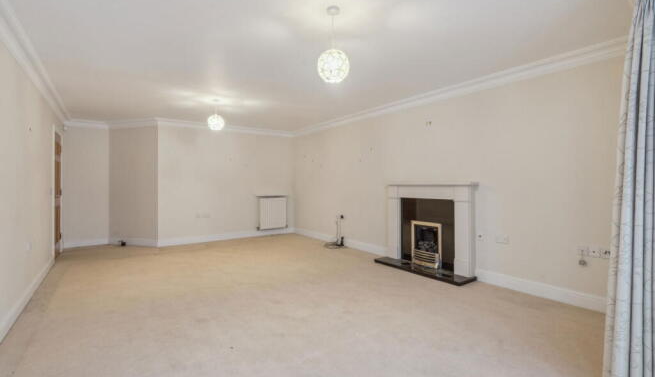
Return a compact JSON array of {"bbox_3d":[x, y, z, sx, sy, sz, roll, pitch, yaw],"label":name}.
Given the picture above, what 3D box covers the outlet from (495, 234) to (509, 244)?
[{"bbox_3d":[1.976,0.574,3.288,0.011,0.088,0.144,-1,1,-37],"label":"outlet"}]

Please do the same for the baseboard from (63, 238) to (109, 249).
[{"bbox_3d":[-4.525,1.013,5.473,0.666,0.130,0.018,-1,1,-37],"label":"baseboard"}]

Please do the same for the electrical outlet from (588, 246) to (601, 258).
[{"bbox_3d":[2.445,0.585,2.666,0.011,0.088,0.086,-1,1,-37],"label":"electrical outlet"}]

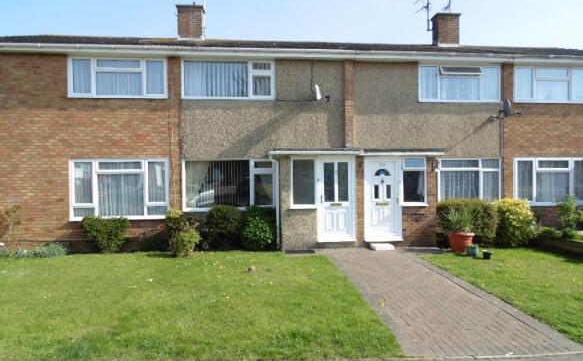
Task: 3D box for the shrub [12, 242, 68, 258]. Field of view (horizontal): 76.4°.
[{"bbox_3d":[-5.726,1.604,8.450,1.200,0.320,0.600,-1,1,-6],"label":"shrub"}]

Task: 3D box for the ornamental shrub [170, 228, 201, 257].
[{"bbox_3d":[-2.415,1.389,8.400,0.703,0.669,0.620,-1,1,-6],"label":"ornamental shrub"}]

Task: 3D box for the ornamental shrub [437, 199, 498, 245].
[{"bbox_3d":[4.466,1.079,9.400,1.420,1.170,0.800,-1,1,-6],"label":"ornamental shrub"}]

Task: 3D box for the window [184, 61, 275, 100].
[{"bbox_3d":[-1.586,-2.545,9.383,2.338,0.993,0.100,-1,1,-6],"label":"window"}]

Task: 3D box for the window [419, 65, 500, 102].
[{"bbox_3d":[4.593,-2.628,10.087,2.363,1.004,0.120,-1,1,-6],"label":"window"}]

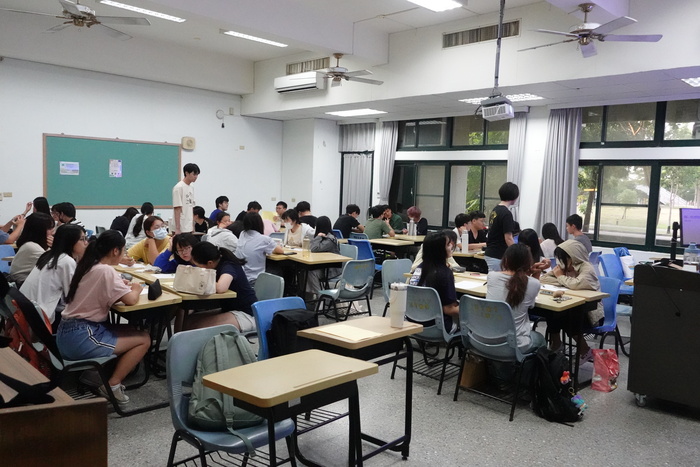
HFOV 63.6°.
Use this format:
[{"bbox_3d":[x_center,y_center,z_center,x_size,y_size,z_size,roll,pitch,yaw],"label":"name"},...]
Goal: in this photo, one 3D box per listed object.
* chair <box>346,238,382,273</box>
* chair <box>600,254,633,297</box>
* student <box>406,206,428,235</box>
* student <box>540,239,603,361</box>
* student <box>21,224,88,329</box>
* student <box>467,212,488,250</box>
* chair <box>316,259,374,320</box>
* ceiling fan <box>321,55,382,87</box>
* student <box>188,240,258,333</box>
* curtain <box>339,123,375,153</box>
[{"bbox_3d":[0.268,0.479,7.610,0.540,0.795,0.480,-3,7,-45],"label":"chair"},{"bbox_3d":[3.114,0.686,6.410,0.480,0.795,0.540,-3,7,-45],"label":"chair"},{"bbox_3d":[1.006,0.159,9.122,0.720,1.200,0.480,-3,7,-44],"label":"student"},{"bbox_3d":[1.959,0.615,5.017,0.620,1.139,0.480,-2,7,-42],"label":"student"},{"bbox_3d":[-1.985,0.526,3.905,0.680,1.200,0.500,-3,7,-45],"label":"student"},{"bbox_3d":[1.781,0.322,7.485,0.480,1.220,0.720,-3,7,-44],"label":"student"},{"bbox_3d":[-0.063,0.634,5.949,0.460,0.790,0.520,-3,7,-44],"label":"chair"},{"bbox_3d":[-0.170,-2.331,7.969,1.380,0.410,1.380,-3,7,-44],"label":"ceiling fan"},{"bbox_3d":[-1.002,0.608,4.262,0.780,1.080,0.480,-3,7,-45],"label":"student"},{"bbox_3d":[0.093,-1.854,10.918,0.100,0.563,1.015,-3,7,-44],"label":"curtain"}]

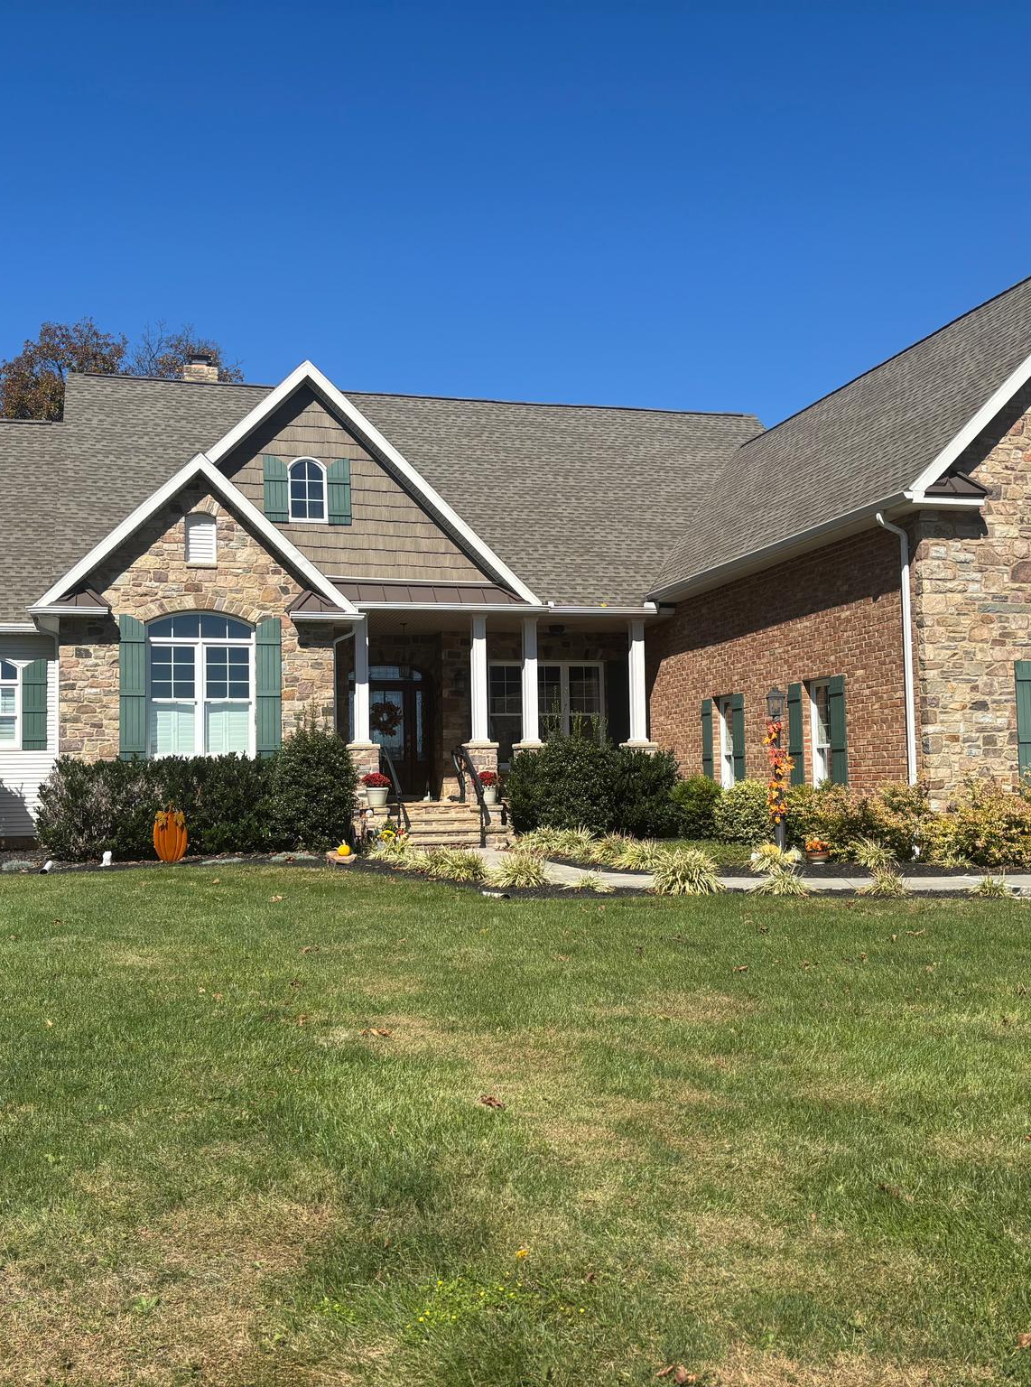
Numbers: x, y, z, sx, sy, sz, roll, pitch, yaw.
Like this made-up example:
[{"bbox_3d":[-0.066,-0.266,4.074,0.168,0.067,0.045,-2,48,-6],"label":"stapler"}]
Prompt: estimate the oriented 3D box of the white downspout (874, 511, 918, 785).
[{"bbox_3d":[4.255,-0.192,15.565,0.500,3.800,0.120,0,-4,-15],"label":"white downspout"}]

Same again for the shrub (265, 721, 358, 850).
[{"bbox_3d":[-2.930,1.278,19.620,1.220,1.800,1.250,0,-4,-15],"label":"shrub"}]

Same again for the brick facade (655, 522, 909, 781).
[{"bbox_3d":[3.455,0.189,19.343,0.300,3.780,8.365,0,-4,-15],"label":"brick facade"}]

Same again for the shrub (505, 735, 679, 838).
[{"bbox_3d":[1.024,1.321,19.742,2.300,1.460,1.500,0,-4,-15],"label":"shrub"}]

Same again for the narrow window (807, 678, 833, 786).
[{"bbox_3d":[3.903,0.672,17.593,0.140,1.660,0.690,0,-4,-15],"label":"narrow window"}]

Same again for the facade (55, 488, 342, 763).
[{"bbox_3d":[-4.643,-0.426,20.454,3.950,5.330,0.350,0,-4,-15],"label":"facade"}]

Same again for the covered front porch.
[{"bbox_3d":[-0.434,0.257,22.793,5.350,3.850,2.873,0,-4,-15],"label":"covered front porch"}]

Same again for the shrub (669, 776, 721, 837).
[{"bbox_3d":[2.502,1.597,19.442,0.800,0.850,0.850,-1,-4,0],"label":"shrub"}]

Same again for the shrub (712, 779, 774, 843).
[{"bbox_3d":[2.870,1.510,17.679,0.720,0.780,0.800,0,-4,-15],"label":"shrub"}]

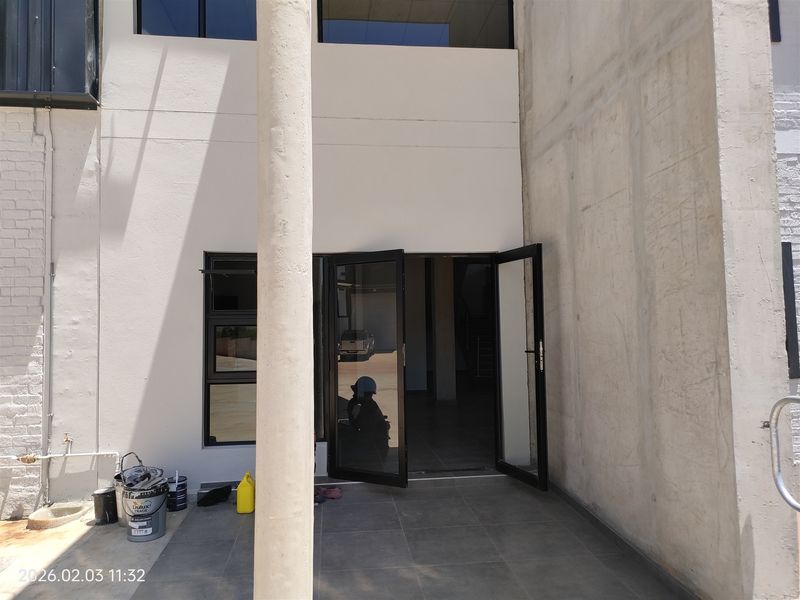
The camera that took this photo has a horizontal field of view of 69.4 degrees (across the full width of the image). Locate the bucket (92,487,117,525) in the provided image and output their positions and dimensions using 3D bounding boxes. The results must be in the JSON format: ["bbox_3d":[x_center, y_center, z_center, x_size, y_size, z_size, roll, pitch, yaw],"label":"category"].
[{"bbox_3d":[-2.275,1.608,4.487,0.172,0.228,0.172,0,0,-7],"label":"bucket"}]

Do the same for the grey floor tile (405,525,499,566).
[{"bbox_3d":[0.358,1.708,4.031,0.600,0.010,0.600,0,0,-7],"label":"grey floor tile"}]

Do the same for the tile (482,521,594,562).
[{"bbox_3d":[0.954,1.704,4.100,0.600,0.010,0.600,0,0,-7],"label":"tile"}]

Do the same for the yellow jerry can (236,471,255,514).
[{"bbox_3d":[-1.256,1.562,4.732,0.125,0.310,0.165,0,0,-7],"label":"yellow jerry can"}]

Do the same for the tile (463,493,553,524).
[{"bbox_3d":[0.884,1.708,4.696,0.600,0.010,0.600,0,0,-7],"label":"tile"}]

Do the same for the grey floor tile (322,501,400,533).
[{"bbox_3d":[-0.308,1.715,4.558,0.600,0.010,0.600,0,0,-7],"label":"grey floor tile"}]

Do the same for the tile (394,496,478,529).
[{"bbox_3d":[0.288,1.711,4.627,0.600,0.010,0.600,0,0,-7],"label":"tile"}]

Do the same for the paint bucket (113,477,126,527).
[{"bbox_3d":[-2.047,1.543,4.489,0.305,0.355,0.305,0,0,-7],"label":"paint bucket"}]

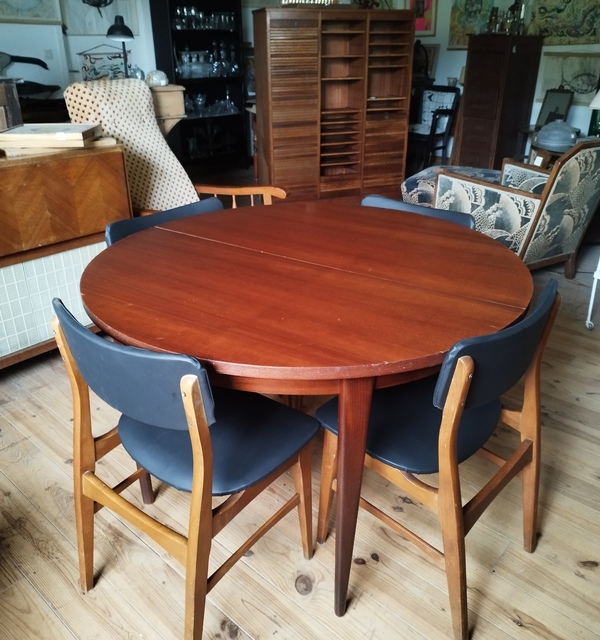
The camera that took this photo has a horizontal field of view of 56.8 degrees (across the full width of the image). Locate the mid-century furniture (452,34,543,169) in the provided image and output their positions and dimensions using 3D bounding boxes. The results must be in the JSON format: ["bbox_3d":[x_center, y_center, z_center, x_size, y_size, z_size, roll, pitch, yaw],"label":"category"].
[{"bbox_3d":[1.852,-1.942,5.250,0.520,1.320,0.430,-22,33,-36],"label":"mid-century furniture"}]

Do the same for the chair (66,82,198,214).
[{"bbox_3d":[-0.586,-0.624,2.877,0.820,1.090,0.640,8,27,16],"label":"chair"}]

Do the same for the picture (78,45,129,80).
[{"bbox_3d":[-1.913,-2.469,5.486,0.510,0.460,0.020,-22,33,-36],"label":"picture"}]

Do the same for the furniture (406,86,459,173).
[{"bbox_3d":[1.437,-2.224,6.509,0.550,0.900,0.550,-20,32,-36],"label":"furniture"}]

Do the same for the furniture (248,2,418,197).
[{"bbox_3d":[0.281,-1.747,4.747,1.243,1.558,0.387,-10,27,-18],"label":"furniture"}]

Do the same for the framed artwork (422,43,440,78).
[{"bbox_3d":[1.394,-2.818,6.087,0.025,0.380,0.310,-13,28,-40],"label":"framed artwork"}]

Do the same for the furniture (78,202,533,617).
[{"bbox_3d":[0.017,0.178,1.618,1.125,0.745,1.125,16,30,31],"label":"furniture"}]

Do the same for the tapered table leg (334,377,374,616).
[{"bbox_3d":[0.109,0.394,1.221,0.064,0.690,0.055,-5,26,-9],"label":"tapered table leg"}]

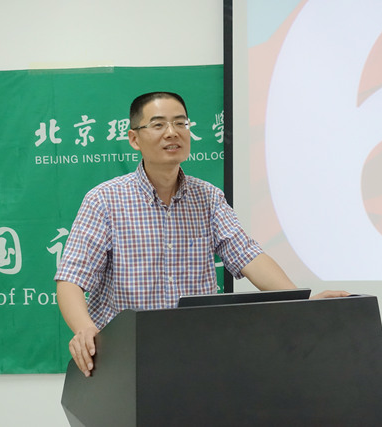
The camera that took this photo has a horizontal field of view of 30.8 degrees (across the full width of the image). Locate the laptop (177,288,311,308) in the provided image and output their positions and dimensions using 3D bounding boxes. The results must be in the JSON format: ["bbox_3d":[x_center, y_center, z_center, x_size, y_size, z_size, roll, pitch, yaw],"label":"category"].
[{"bbox_3d":[0.074,0.300,1.765,0.350,0.230,0.300,0,0,-25],"label":"laptop"}]

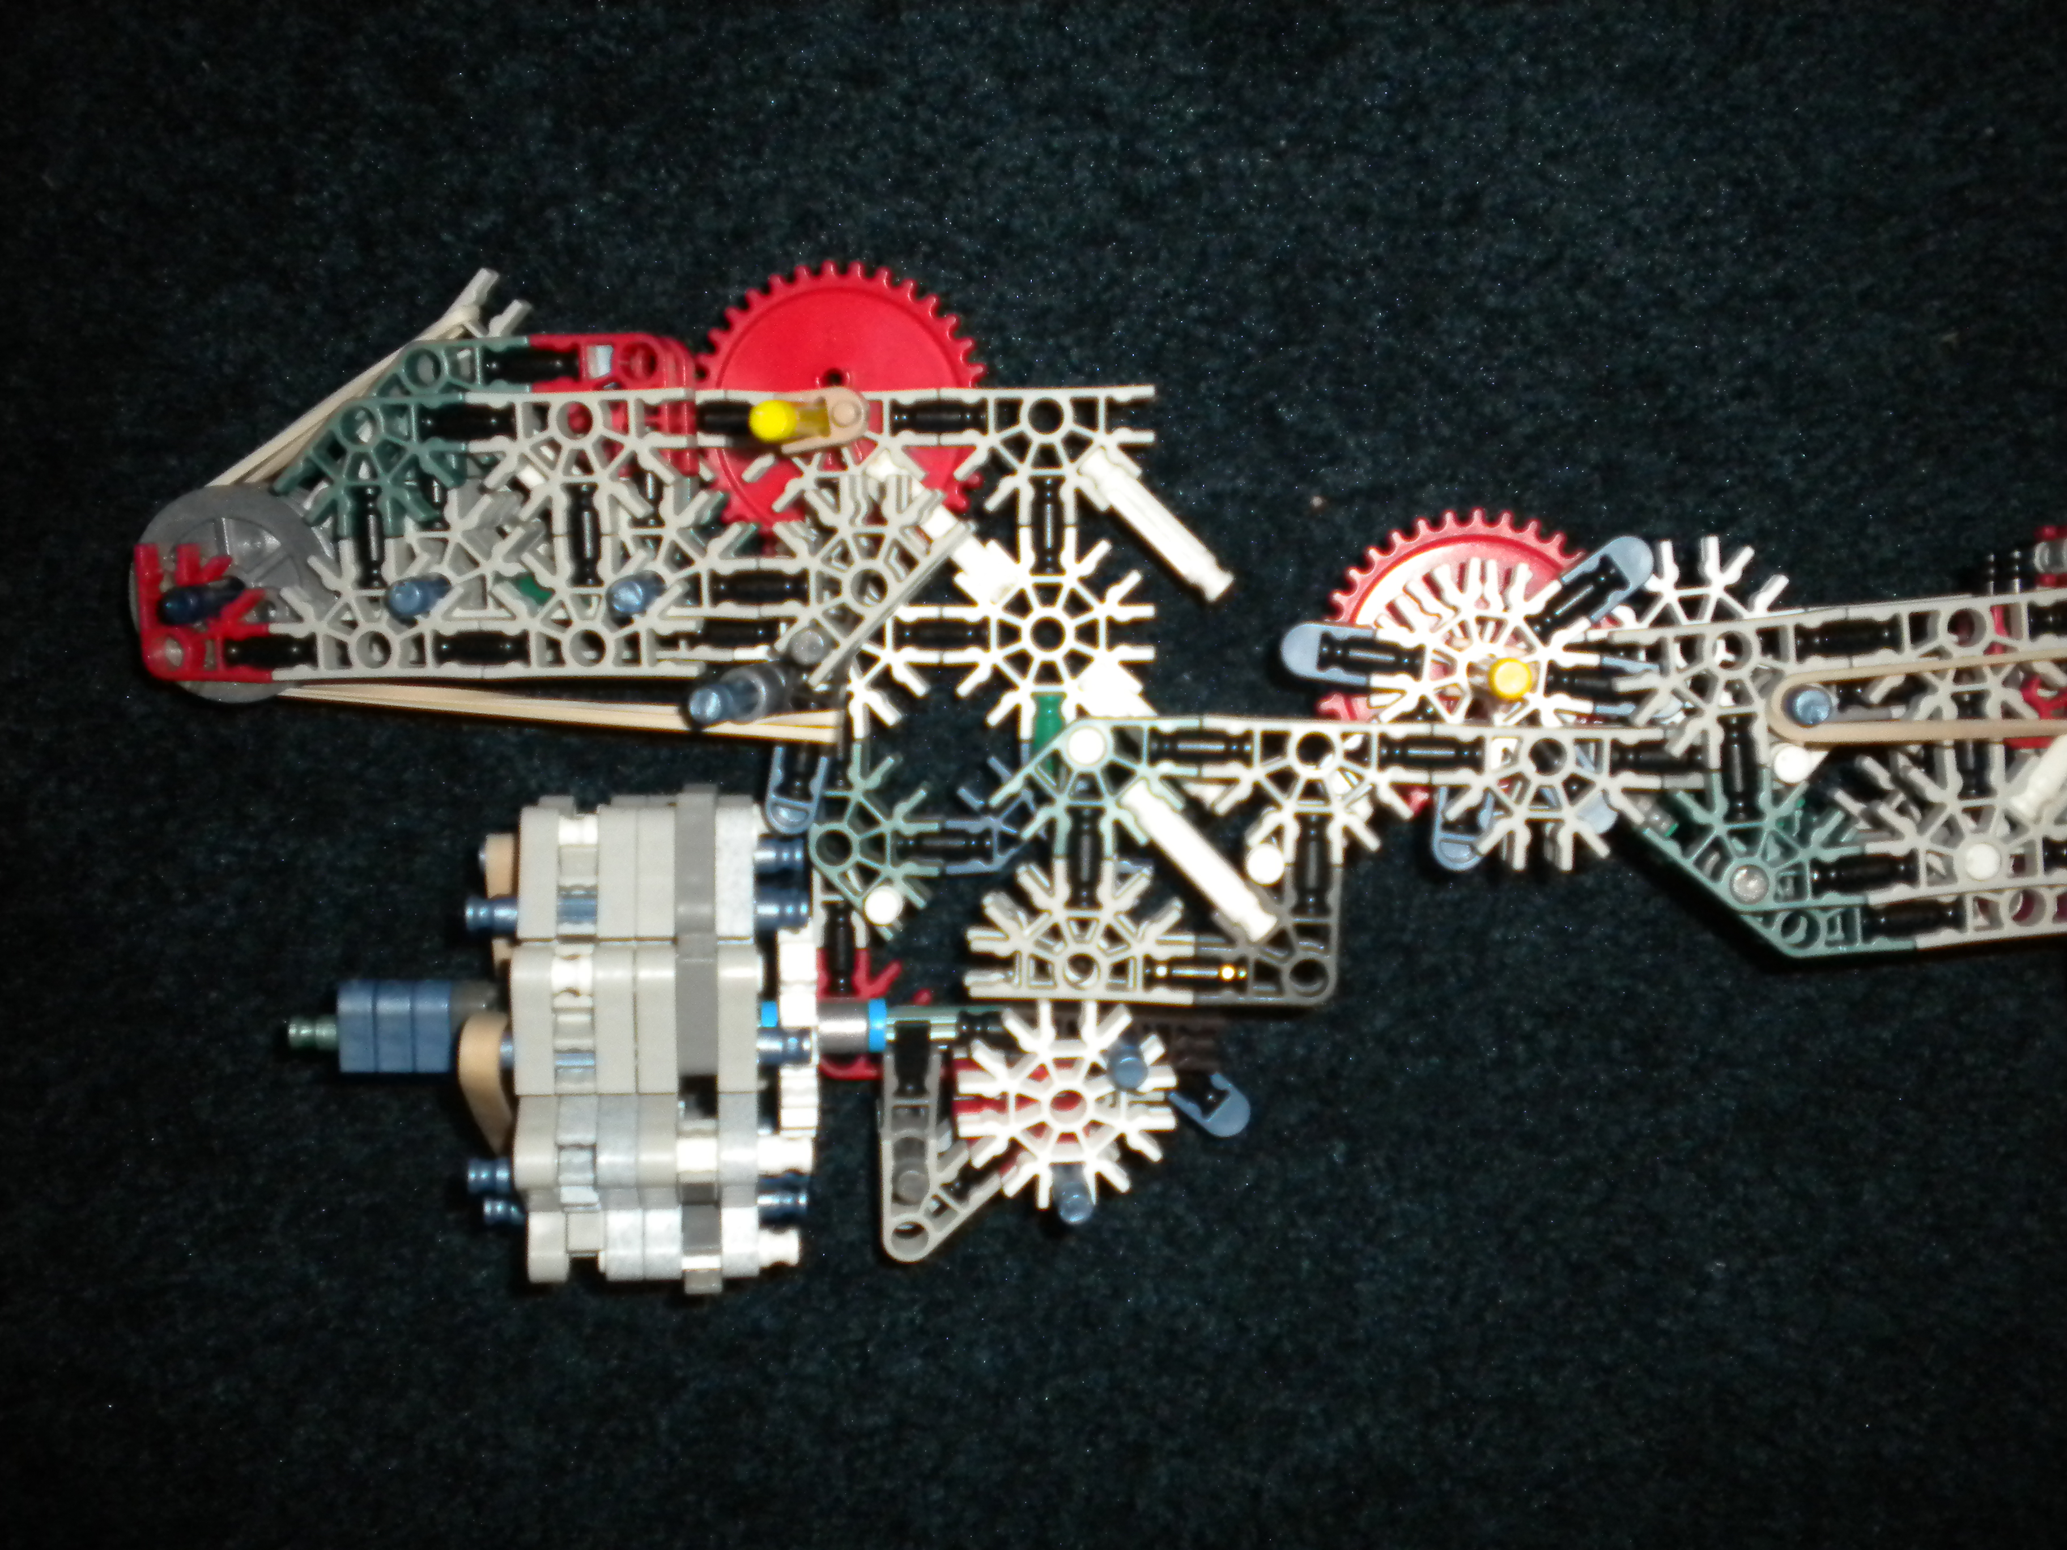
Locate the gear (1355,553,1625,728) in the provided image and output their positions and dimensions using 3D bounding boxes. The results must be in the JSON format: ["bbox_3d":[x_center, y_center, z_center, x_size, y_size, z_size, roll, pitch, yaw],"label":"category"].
[{"bbox_3d":[0.075,-0.018,0.345,0.041,0.007,0.040,0,99,2],"label":"gear"}]

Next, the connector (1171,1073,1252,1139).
[{"bbox_3d":[0.032,0.061,0.385,0.015,0.007,0.010,39,98,-4],"label":"connector"}]

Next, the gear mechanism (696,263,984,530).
[{"bbox_3d":[-0.034,-0.063,0.367,0.052,0.007,0.052,0,99,2],"label":"gear mechanism"}]

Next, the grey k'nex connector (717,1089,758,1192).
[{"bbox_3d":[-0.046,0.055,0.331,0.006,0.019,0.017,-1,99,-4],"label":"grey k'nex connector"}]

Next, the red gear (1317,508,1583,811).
[{"bbox_3d":[0.074,-0.017,0.350,0.052,0.007,0.052,0,99,2],"label":"red gear"}]

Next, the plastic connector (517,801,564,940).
[{"bbox_3d":[-0.080,0.015,0.342,0.006,0.019,0.022,-1,91,-4],"label":"plastic connector"}]

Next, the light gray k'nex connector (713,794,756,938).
[{"bbox_3d":[-0.048,0.015,0.341,0.006,0.019,0.022,-1,91,-4],"label":"light gray k'nex connector"}]

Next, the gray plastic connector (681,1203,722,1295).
[{"bbox_3d":[-0.054,0.075,0.347,0.006,0.020,0.018,0,97,0],"label":"gray plastic connector"}]

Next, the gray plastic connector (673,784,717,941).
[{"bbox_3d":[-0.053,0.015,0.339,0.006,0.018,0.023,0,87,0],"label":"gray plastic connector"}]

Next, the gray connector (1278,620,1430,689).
[{"bbox_3d":[0.053,-0.020,0.345,0.025,0.006,0.010,6,99,1],"label":"gray connector"}]

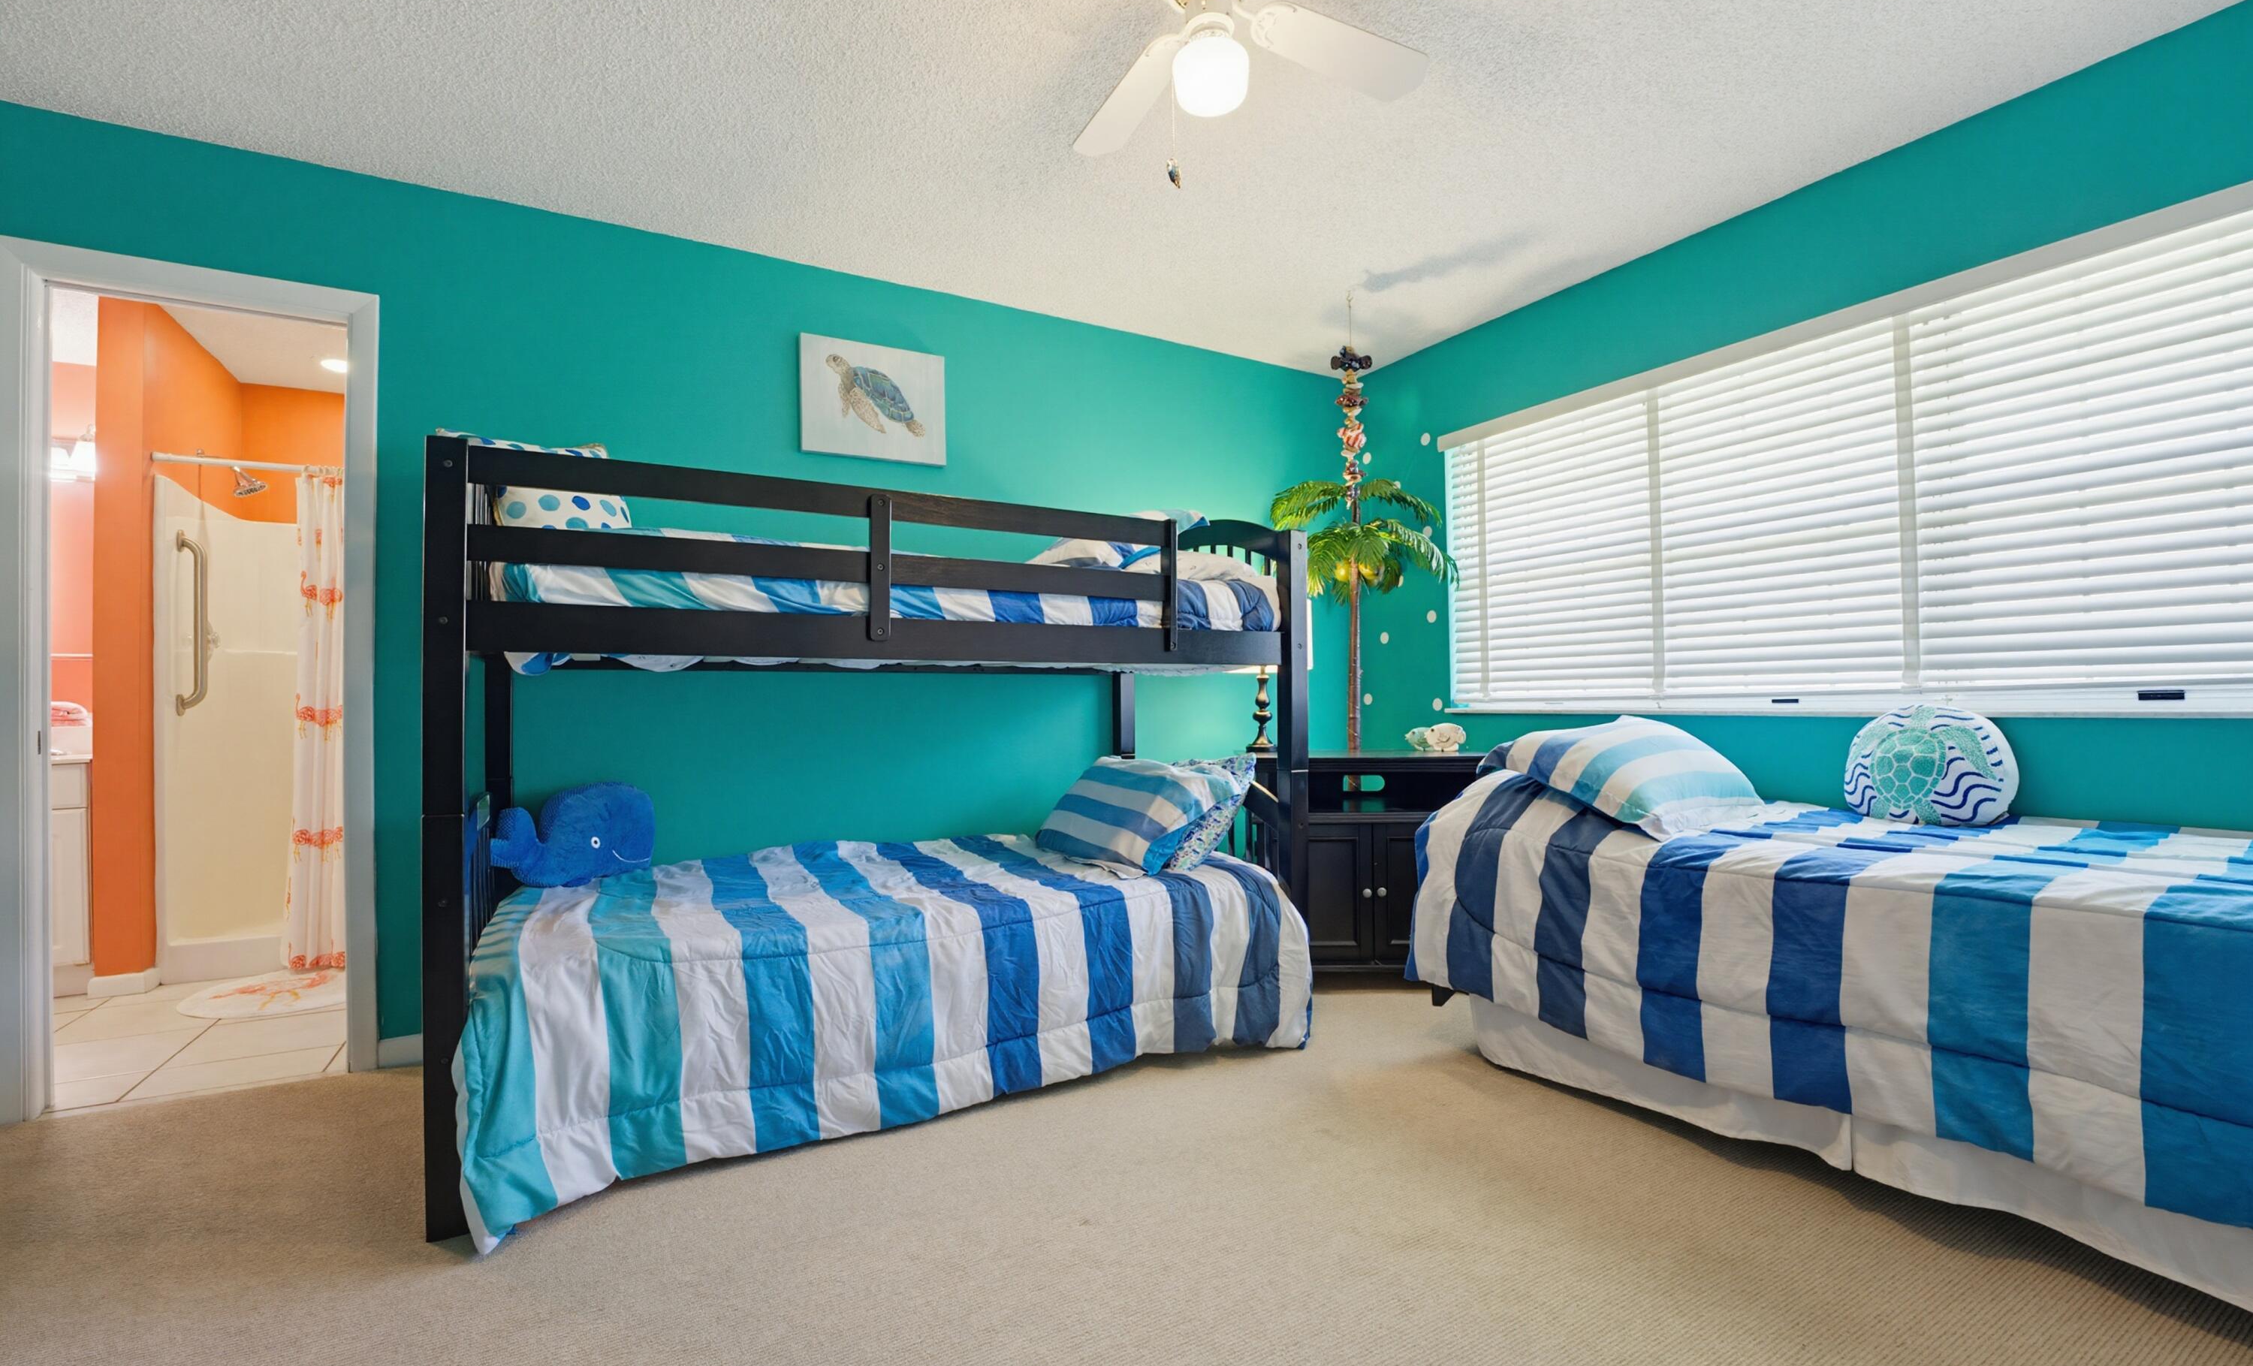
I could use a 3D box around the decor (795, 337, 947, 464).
[{"bbox_3d":[-0.883,-0.989,3.080,0.500,0.397,0.030,0,-1,-30],"label":"decor"}]

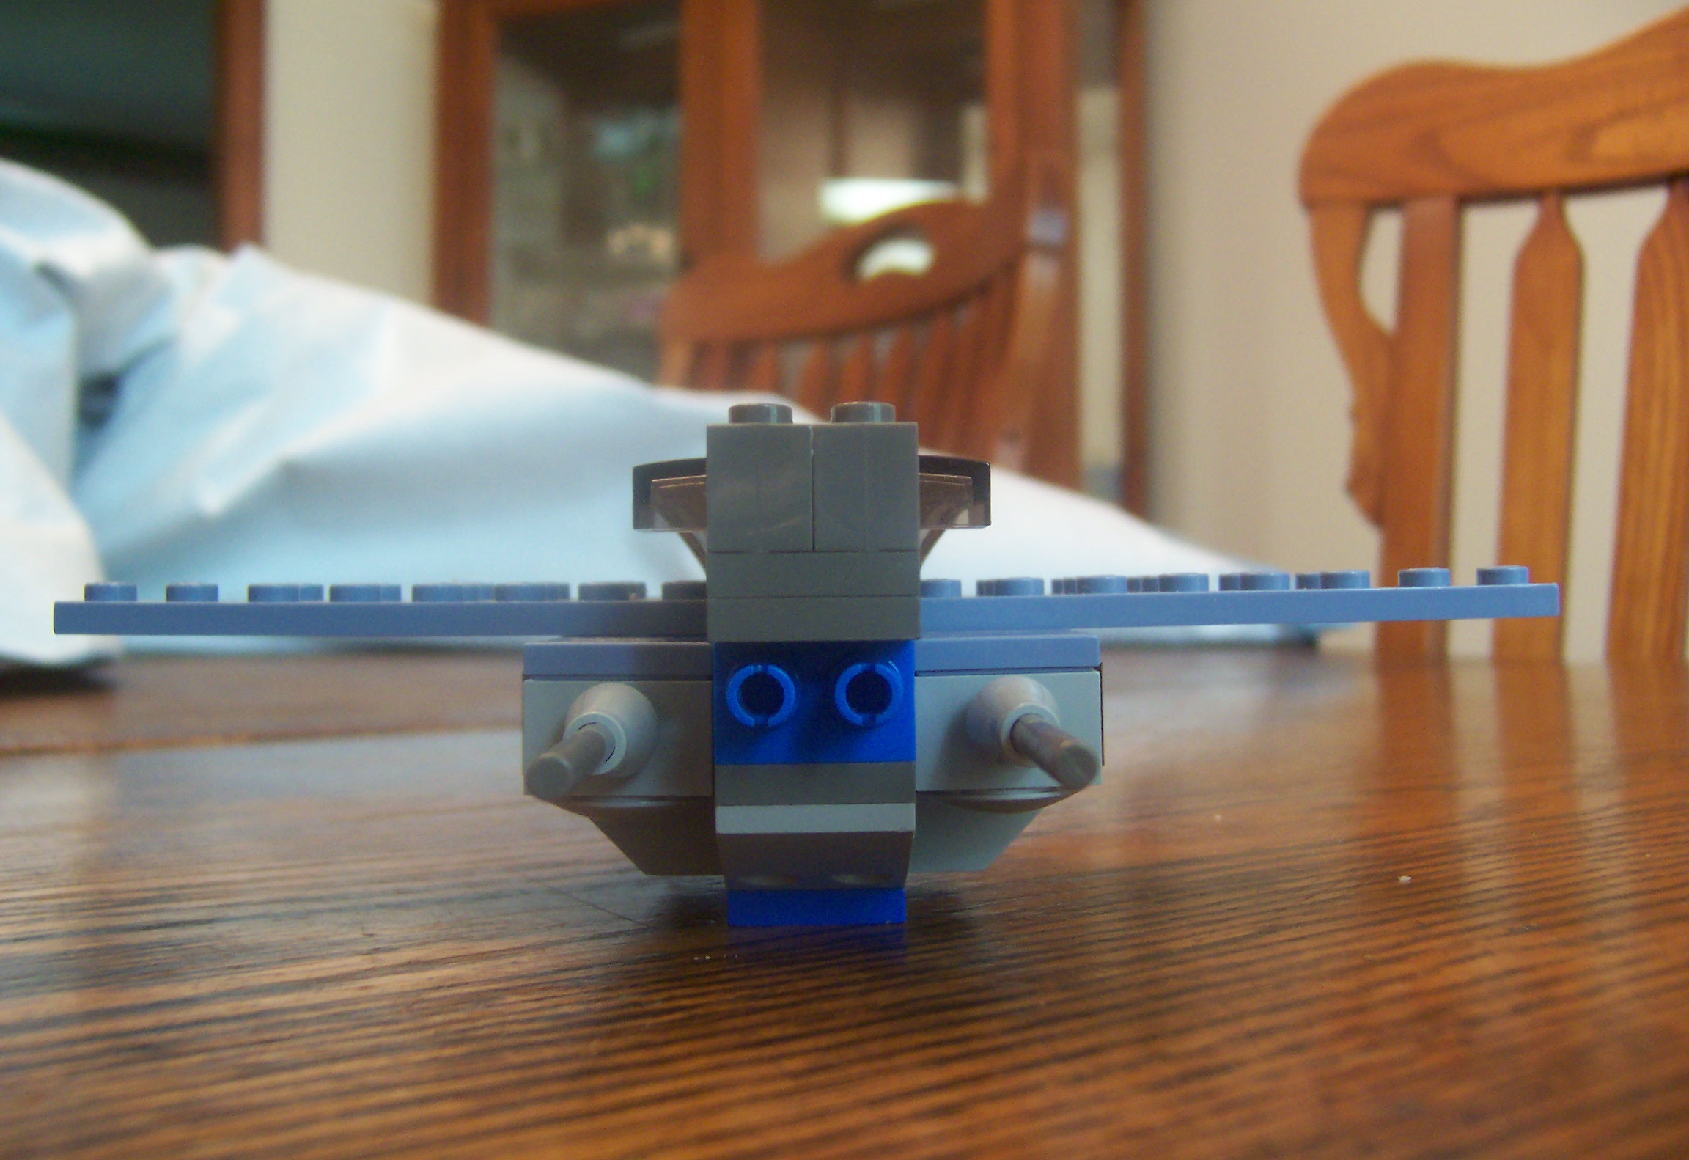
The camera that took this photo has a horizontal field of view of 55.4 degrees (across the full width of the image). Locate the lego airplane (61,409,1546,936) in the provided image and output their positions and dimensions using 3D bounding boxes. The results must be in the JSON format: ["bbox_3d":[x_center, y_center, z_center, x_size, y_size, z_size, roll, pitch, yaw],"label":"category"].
[{"bbox_3d":[-0.003,0.009,0.159,0.144,0.043,0.107,-1,-1,-1],"label":"lego airplane"}]

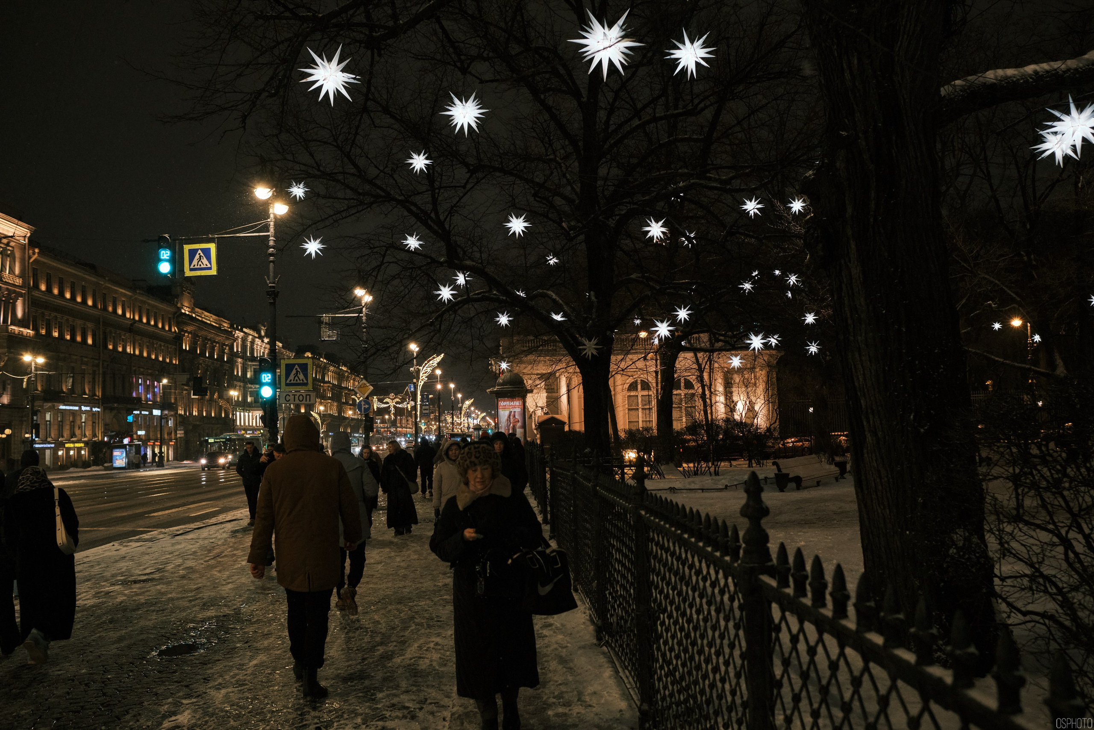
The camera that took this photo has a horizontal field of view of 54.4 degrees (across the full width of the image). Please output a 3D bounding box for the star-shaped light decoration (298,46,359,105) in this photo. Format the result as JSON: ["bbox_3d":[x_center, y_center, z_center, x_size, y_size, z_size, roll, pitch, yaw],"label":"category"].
[{"bbox_3d":[-2.546,-3.371,12.400,0.670,0.670,0.670,-1,-4,0],"label":"star-shaped light decoration"}]

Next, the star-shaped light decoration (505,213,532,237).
[{"bbox_3d":[-0.801,-3.847,29.300,0.700,0.700,0.700,-1,-4,0],"label":"star-shaped light decoration"}]

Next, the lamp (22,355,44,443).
[{"bbox_3d":[-37.566,3.506,77.703,0.650,8.600,2.300,-1,-4,-2],"label":"lamp"}]

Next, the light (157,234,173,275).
[{"bbox_3d":[-9.689,-2.786,27.000,0.370,1.030,0.320,-1,-4,2],"label":"light"}]

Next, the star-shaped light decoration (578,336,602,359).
[{"bbox_3d":[1.258,-0.498,31.000,0.670,0.670,0.670,-1,-4,0],"label":"star-shaped light decoration"}]

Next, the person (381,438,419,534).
[{"bbox_3d":[-2.594,2.168,18.877,0.580,1.630,0.420,-2,-4,6],"label":"person"}]

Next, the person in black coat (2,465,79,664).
[{"bbox_3d":[-4.108,1.584,8.683,0.540,1.560,0.480,-1,-4,0],"label":"person in black coat"}]

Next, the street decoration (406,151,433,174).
[{"bbox_3d":[-3.665,-5.805,30.500,0.690,0.690,0.690,-1,-4,0],"label":"street decoration"}]

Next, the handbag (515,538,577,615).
[{"bbox_3d":[-0.007,1.113,5.600,0.370,0.370,0.180,2,-5,-41],"label":"handbag"}]

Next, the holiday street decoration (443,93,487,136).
[{"bbox_3d":[-1.187,-3.612,15.300,0.660,0.630,0.640,-1,-4,-4],"label":"holiday street decoration"}]

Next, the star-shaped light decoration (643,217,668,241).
[{"bbox_3d":[3.082,-3.844,30.200,0.690,0.690,0.690,-1,-4,0],"label":"star-shaped light decoration"}]

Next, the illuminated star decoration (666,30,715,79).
[{"bbox_3d":[1.912,-4.139,14.200,0.660,0.630,0.640,-2,-4,8],"label":"illuminated star decoration"}]

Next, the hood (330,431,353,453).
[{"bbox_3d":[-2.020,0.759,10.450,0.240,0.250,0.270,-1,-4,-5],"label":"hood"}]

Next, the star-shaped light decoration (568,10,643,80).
[{"bbox_3d":[0.517,-2.827,9.400,0.660,0.630,0.640,-1,-4,3],"label":"star-shaped light decoration"}]

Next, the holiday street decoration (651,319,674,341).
[{"bbox_3d":[3.377,-1.005,30.900,0.660,0.630,0.640,-1,-4,6],"label":"holiday street decoration"}]

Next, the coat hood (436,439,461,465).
[{"bbox_3d":[-1.135,1.029,12.500,0.270,0.290,0.270,0,-4,-9],"label":"coat hood"}]

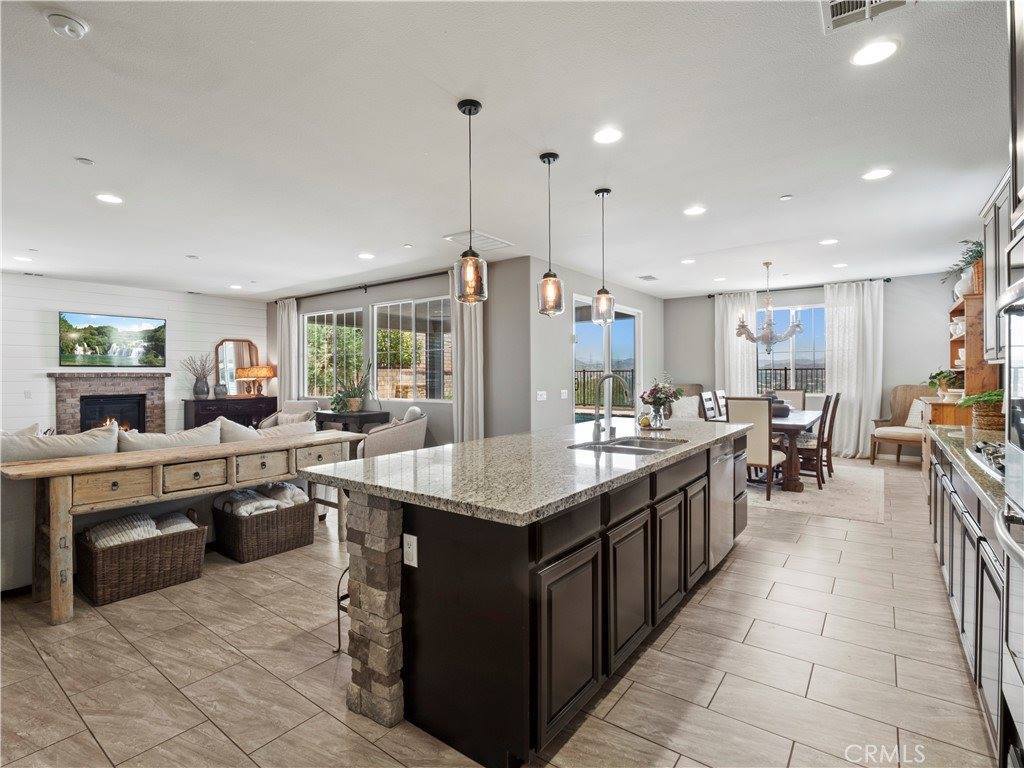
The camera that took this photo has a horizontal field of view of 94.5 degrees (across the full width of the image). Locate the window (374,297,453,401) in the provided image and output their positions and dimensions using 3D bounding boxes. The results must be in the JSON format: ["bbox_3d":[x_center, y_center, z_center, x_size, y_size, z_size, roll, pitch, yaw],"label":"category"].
[{"bbox_3d":[-1.518,-0.492,7.063,1.860,1.500,0.110,1,1,37],"label":"window"}]

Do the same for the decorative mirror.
[{"bbox_3d":[-6.026,-0.363,10.397,0.080,1.264,0.893,0,0,38],"label":"decorative mirror"}]

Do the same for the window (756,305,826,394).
[{"bbox_3d":[4.901,-0.567,8.333,1.140,1.560,0.100,0,1,36],"label":"window"}]

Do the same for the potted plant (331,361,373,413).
[{"bbox_3d":[-2.444,0.038,7.234,0.560,0.760,0.520,1,1,37],"label":"potted plant"}]

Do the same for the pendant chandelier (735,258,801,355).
[{"bbox_3d":[3.394,-0.985,6.287,0.880,1.240,0.880,1,1,37],"label":"pendant chandelier"}]

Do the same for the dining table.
[{"bbox_3d":[3.631,0.850,6.604,1.020,0.780,2.600,0,0,38],"label":"dining table"}]

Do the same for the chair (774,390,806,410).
[{"bbox_3d":[4.389,0.661,7.533,0.490,1.100,0.630,0,1,36],"label":"chair"}]

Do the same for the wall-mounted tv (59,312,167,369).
[{"bbox_3d":[-6.342,-0.675,7.594,0.060,0.810,1.380,1,1,37],"label":"wall-mounted tv"}]

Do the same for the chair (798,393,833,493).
[{"bbox_3d":[3.564,0.684,5.761,0.550,1.080,0.480,1,1,37],"label":"chair"}]

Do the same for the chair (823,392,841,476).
[{"bbox_3d":[4.164,0.681,6.535,0.560,1.100,0.480,0,1,36],"label":"chair"}]

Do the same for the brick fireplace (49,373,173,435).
[{"bbox_3d":[-6.282,0.537,7.490,0.300,1.370,1.520,1,1,37],"label":"brick fireplace"}]

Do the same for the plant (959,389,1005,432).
[{"bbox_3d":[3.823,0.195,3.750,0.400,0.340,0.420,0,0,38],"label":"plant"}]

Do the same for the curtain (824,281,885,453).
[{"bbox_3d":[5.558,-0.209,7.702,0.800,2.820,0.130,0,1,36],"label":"curtain"}]

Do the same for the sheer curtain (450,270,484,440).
[{"bbox_3d":[-0.605,-0.149,6.449,0.530,2.820,0.140,0,1,36],"label":"sheer curtain"}]

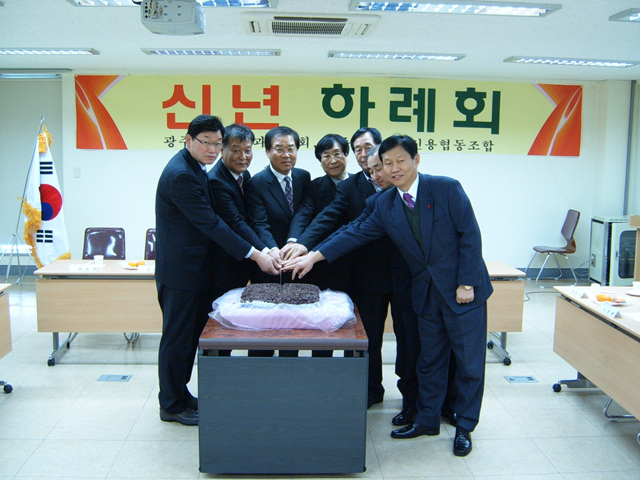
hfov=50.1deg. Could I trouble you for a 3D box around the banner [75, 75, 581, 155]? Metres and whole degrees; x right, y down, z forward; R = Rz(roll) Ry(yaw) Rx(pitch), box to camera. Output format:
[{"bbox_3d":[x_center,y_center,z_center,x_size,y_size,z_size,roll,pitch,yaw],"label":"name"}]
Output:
[{"bbox_3d":[0.158,-1.484,8.238,6.093,0.861,0.030,0,8,-3],"label":"banner"}]

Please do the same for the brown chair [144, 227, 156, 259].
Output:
[{"bbox_3d":[-1.330,0.373,5.748,0.500,0.890,0.580,0,8,-3],"label":"brown chair"}]

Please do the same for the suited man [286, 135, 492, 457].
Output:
[{"bbox_3d":[0.401,0.283,3.633,0.910,1.670,0.620,4,8,25],"label":"suited man"}]

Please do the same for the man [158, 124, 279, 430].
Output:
[{"bbox_3d":[-0.605,0.180,3.957,0.660,1.770,0.500,4,8,20],"label":"man"}]

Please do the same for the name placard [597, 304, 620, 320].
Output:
[{"bbox_3d":[1.617,0.391,3.791,0.062,0.053,0.195,0,7,-3],"label":"name placard"}]

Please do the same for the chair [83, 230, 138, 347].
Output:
[{"bbox_3d":[-1.807,0.381,5.589,0.490,0.900,0.570,0,7,-3],"label":"chair"}]

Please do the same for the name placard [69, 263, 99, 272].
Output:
[{"bbox_3d":[-1.675,0.202,4.896,0.205,0.053,0.060,0,7,-3],"label":"name placard"}]

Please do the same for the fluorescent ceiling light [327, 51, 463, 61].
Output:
[{"bbox_3d":[0.748,-1.805,6.695,1.320,0.070,0.330,0,7,-3],"label":"fluorescent ceiling light"}]

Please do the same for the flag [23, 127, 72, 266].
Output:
[{"bbox_3d":[-3.045,-0.408,7.632,0.510,1.660,0.250,0,7,-3],"label":"flag"}]

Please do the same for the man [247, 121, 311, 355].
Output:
[{"bbox_3d":[-0.260,0.193,4.085,0.490,1.720,0.550,0,8,-8],"label":"man"}]

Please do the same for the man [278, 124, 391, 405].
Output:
[{"bbox_3d":[0.102,0.202,4.052,0.540,1.720,0.700,6,9,35],"label":"man"}]

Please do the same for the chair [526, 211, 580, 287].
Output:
[{"bbox_3d":[2.811,0.091,8.251,0.570,0.890,0.520,0,8,-3],"label":"chair"}]

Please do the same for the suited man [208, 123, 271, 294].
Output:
[{"bbox_3d":[-0.480,0.188,4.064,0.490,1.730,0.560,-4,9,-33],"label":"suited man"}]

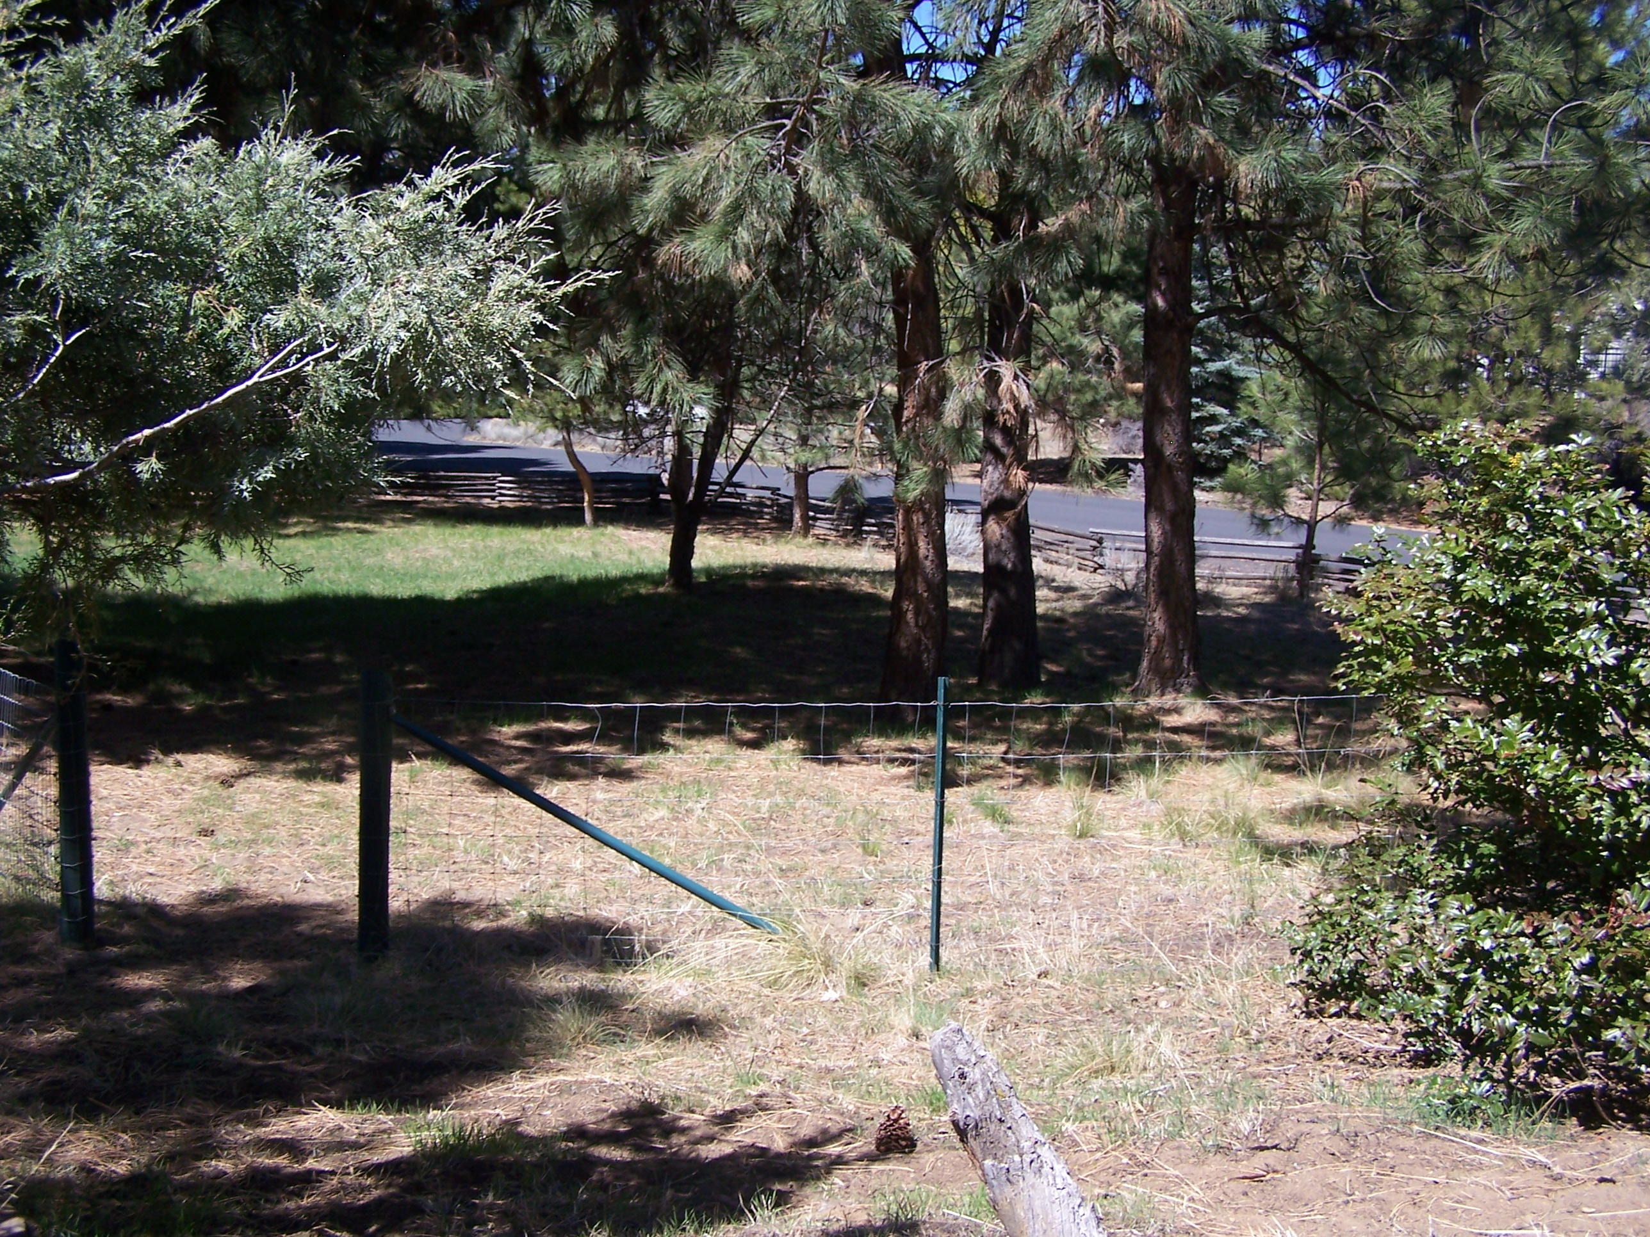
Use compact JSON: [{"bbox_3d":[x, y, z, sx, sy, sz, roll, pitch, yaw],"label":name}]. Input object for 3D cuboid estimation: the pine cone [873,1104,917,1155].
[{"bbox_3d":[0.167,1.199,4.250,0.094,0.102,0.094,1,4,0],"label":"pine cone"}]

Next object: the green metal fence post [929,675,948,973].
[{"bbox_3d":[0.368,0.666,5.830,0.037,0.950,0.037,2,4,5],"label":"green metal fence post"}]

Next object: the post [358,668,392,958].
[{"bbox_3d":[-1.495,0.649,6.020,0.102,0.960,0.102,2,4,5],"label":"post"}]

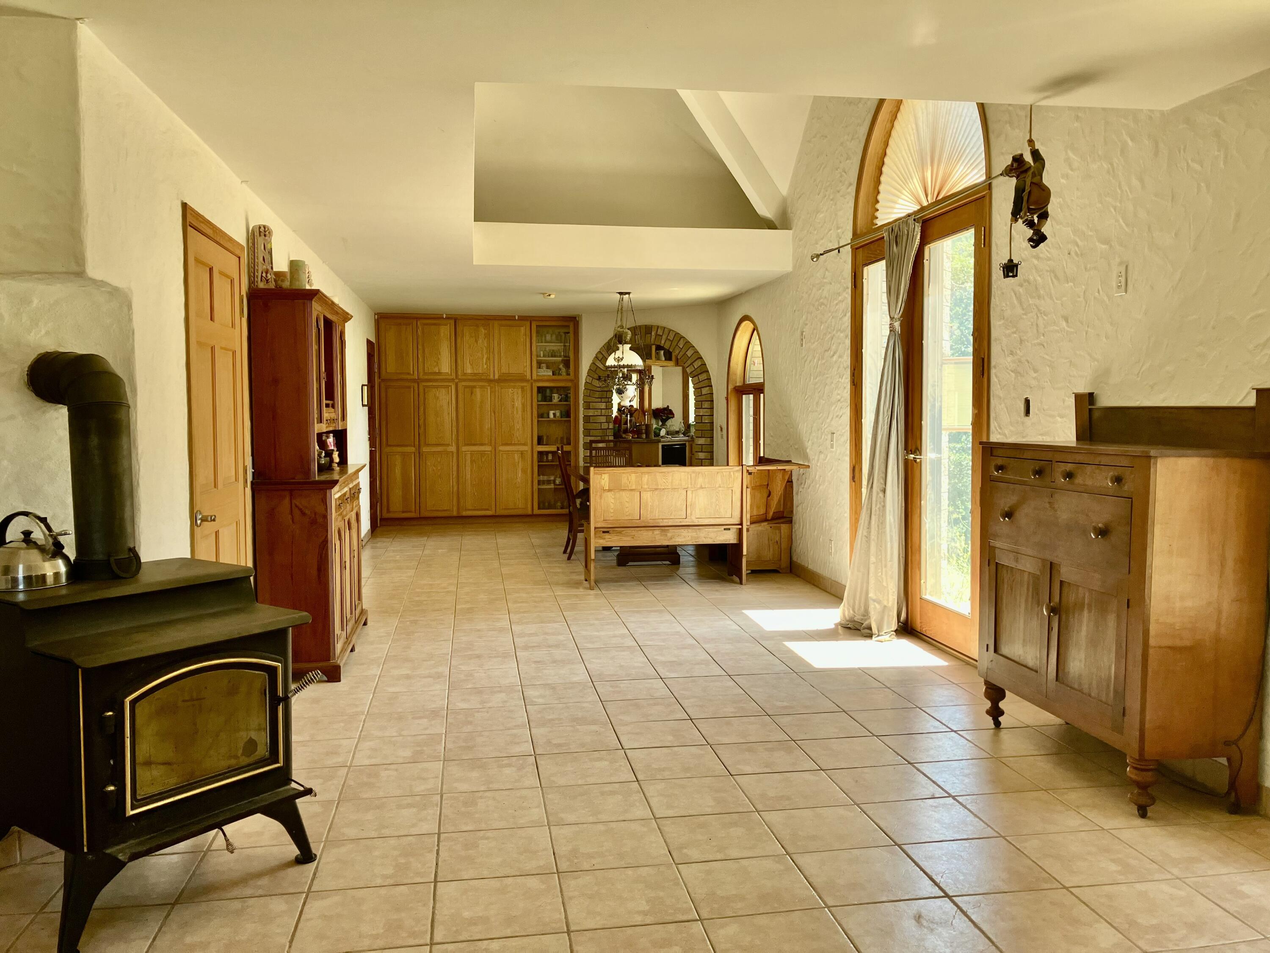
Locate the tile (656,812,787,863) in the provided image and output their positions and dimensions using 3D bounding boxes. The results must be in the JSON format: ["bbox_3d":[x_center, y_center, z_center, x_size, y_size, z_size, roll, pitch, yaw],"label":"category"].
[{"bbox_3d":[0.267,1.146,3.263,0.343,0.010,0.335,-1,4,-9],"label":"tile"}]

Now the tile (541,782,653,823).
[{"bbox_3d":[-0.130,1.088,3.411,0.332,0.014,0.324,-1,4,-9],"label":"tile"}]

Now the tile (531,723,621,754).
[{"bbox_3d":[-0.245,1.084,4.216,0.343,0.010,0.335,-1,4,-9],"label":"tile"}]

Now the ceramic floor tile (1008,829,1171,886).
[{"bbox_3d":[1.290,1.091,2.931,0.320,0.010,0.320,-1,4,-9],"label":"ceramic floor tile"}]

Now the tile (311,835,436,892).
[{"bbox_3d":[-0.744,1.120,2.977,0.332,0.014,0.324,-1,4,-9],"label":"tile"}]

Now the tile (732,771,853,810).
[{"bbox_3d":[0.537,1.077,3.519,0.332,0.014,0.324,-1,4,-9],"label":"tile"}]

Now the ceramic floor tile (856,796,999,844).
[{"bbox_3d":[0.934,1.104,3.287,0.332,0.011,0.326,-1,4,-9],"label":"ceramic floor tile"}]

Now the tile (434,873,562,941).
[{"bbox_3d":[-0.371,1.180,2.813,0.343,0.010,0.335,-1,4,-9],"label":"tile"}]

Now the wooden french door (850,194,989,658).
[{"bbox_3d":[1.625,-0.269,5.938,0.110,2.339,1.842,-1,4,-8],"label":"wooden french door"}]

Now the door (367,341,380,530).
[{"bbox_3d":[-2.840,-0.420,11.090,0.060,2.080,0.980,-1,4,-9],"label":"door"}]

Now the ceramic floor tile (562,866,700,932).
[{"bbox_3d":[-0.025,1.142,2.786,0.332,0.011,0.326,-1,4,-9],"label":"ceramic floor tile"}]

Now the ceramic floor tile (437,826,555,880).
[{"bbox_3d":[-0.426,1.157,3.150,0.343,0.010,0.335,-1,4,-9],"label":"ceramic floor tile"}]

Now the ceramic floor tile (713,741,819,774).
[{"bbox_3d":[0.502,1.096,3.992,0.343,0.010,0.335,-1,4,-9],"label":"ceramic floor tile"}]

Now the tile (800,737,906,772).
[{"bbox_3d":[0.849,1.090,4.049,0.343,0.010,0.335,-1,4,-9],"label":"tile"}]

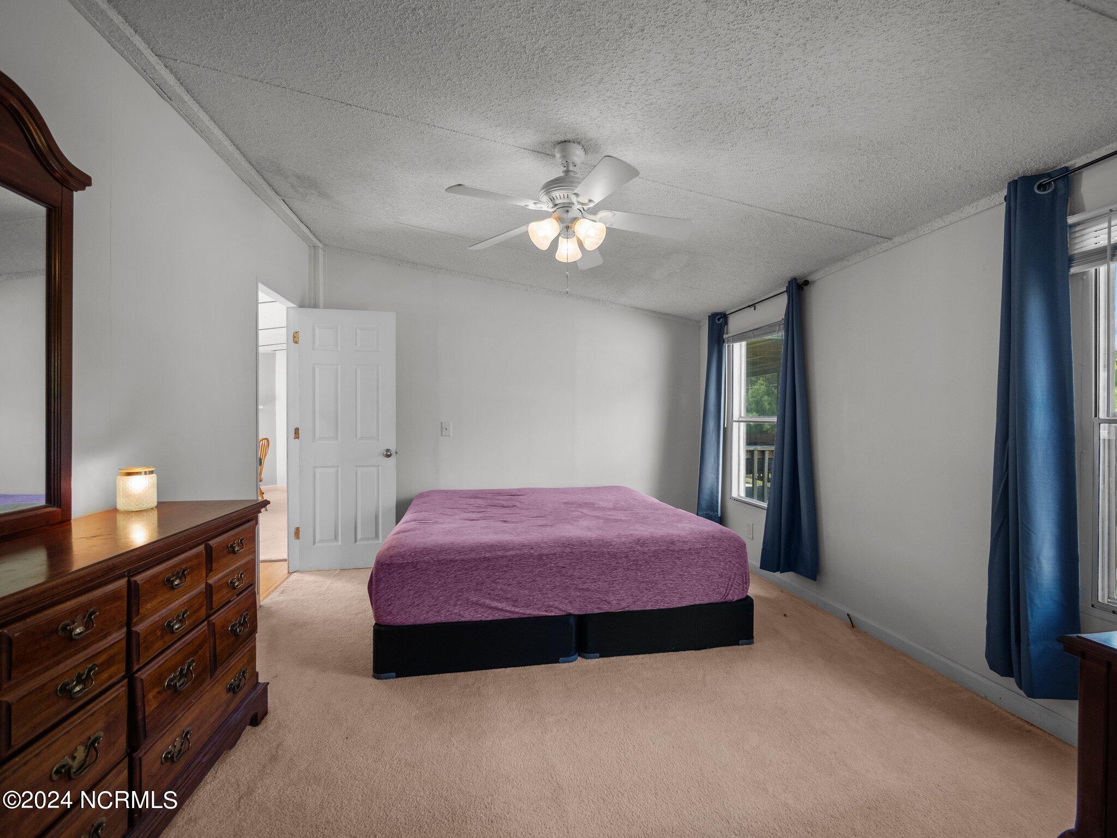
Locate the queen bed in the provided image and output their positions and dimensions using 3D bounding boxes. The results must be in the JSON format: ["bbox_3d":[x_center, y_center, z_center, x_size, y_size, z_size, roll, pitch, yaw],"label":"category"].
[{"bbox_3d":[-0.066,0.895,3.122,1.925,0.610,1.780,0,0,-10],"label":"queen bed"}]

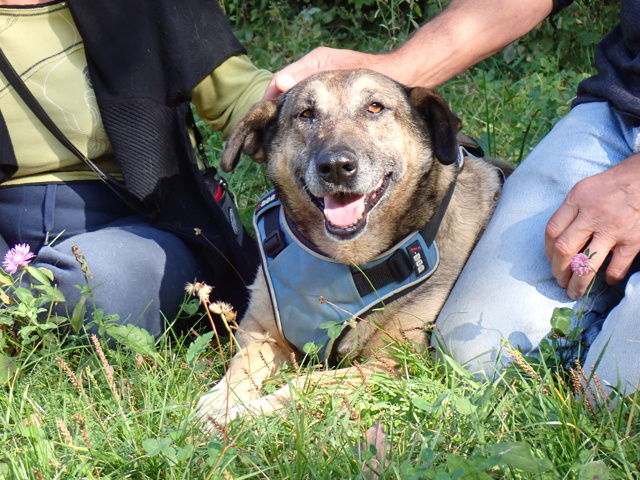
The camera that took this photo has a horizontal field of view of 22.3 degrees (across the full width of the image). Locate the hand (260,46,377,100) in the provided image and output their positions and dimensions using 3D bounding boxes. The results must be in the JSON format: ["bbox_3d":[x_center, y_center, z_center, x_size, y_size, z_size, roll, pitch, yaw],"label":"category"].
[{"bbox_3d":[-0.001,-0.192,1.920,0.155,0.075,0.095,-15,8,3],"label":"hand"}]

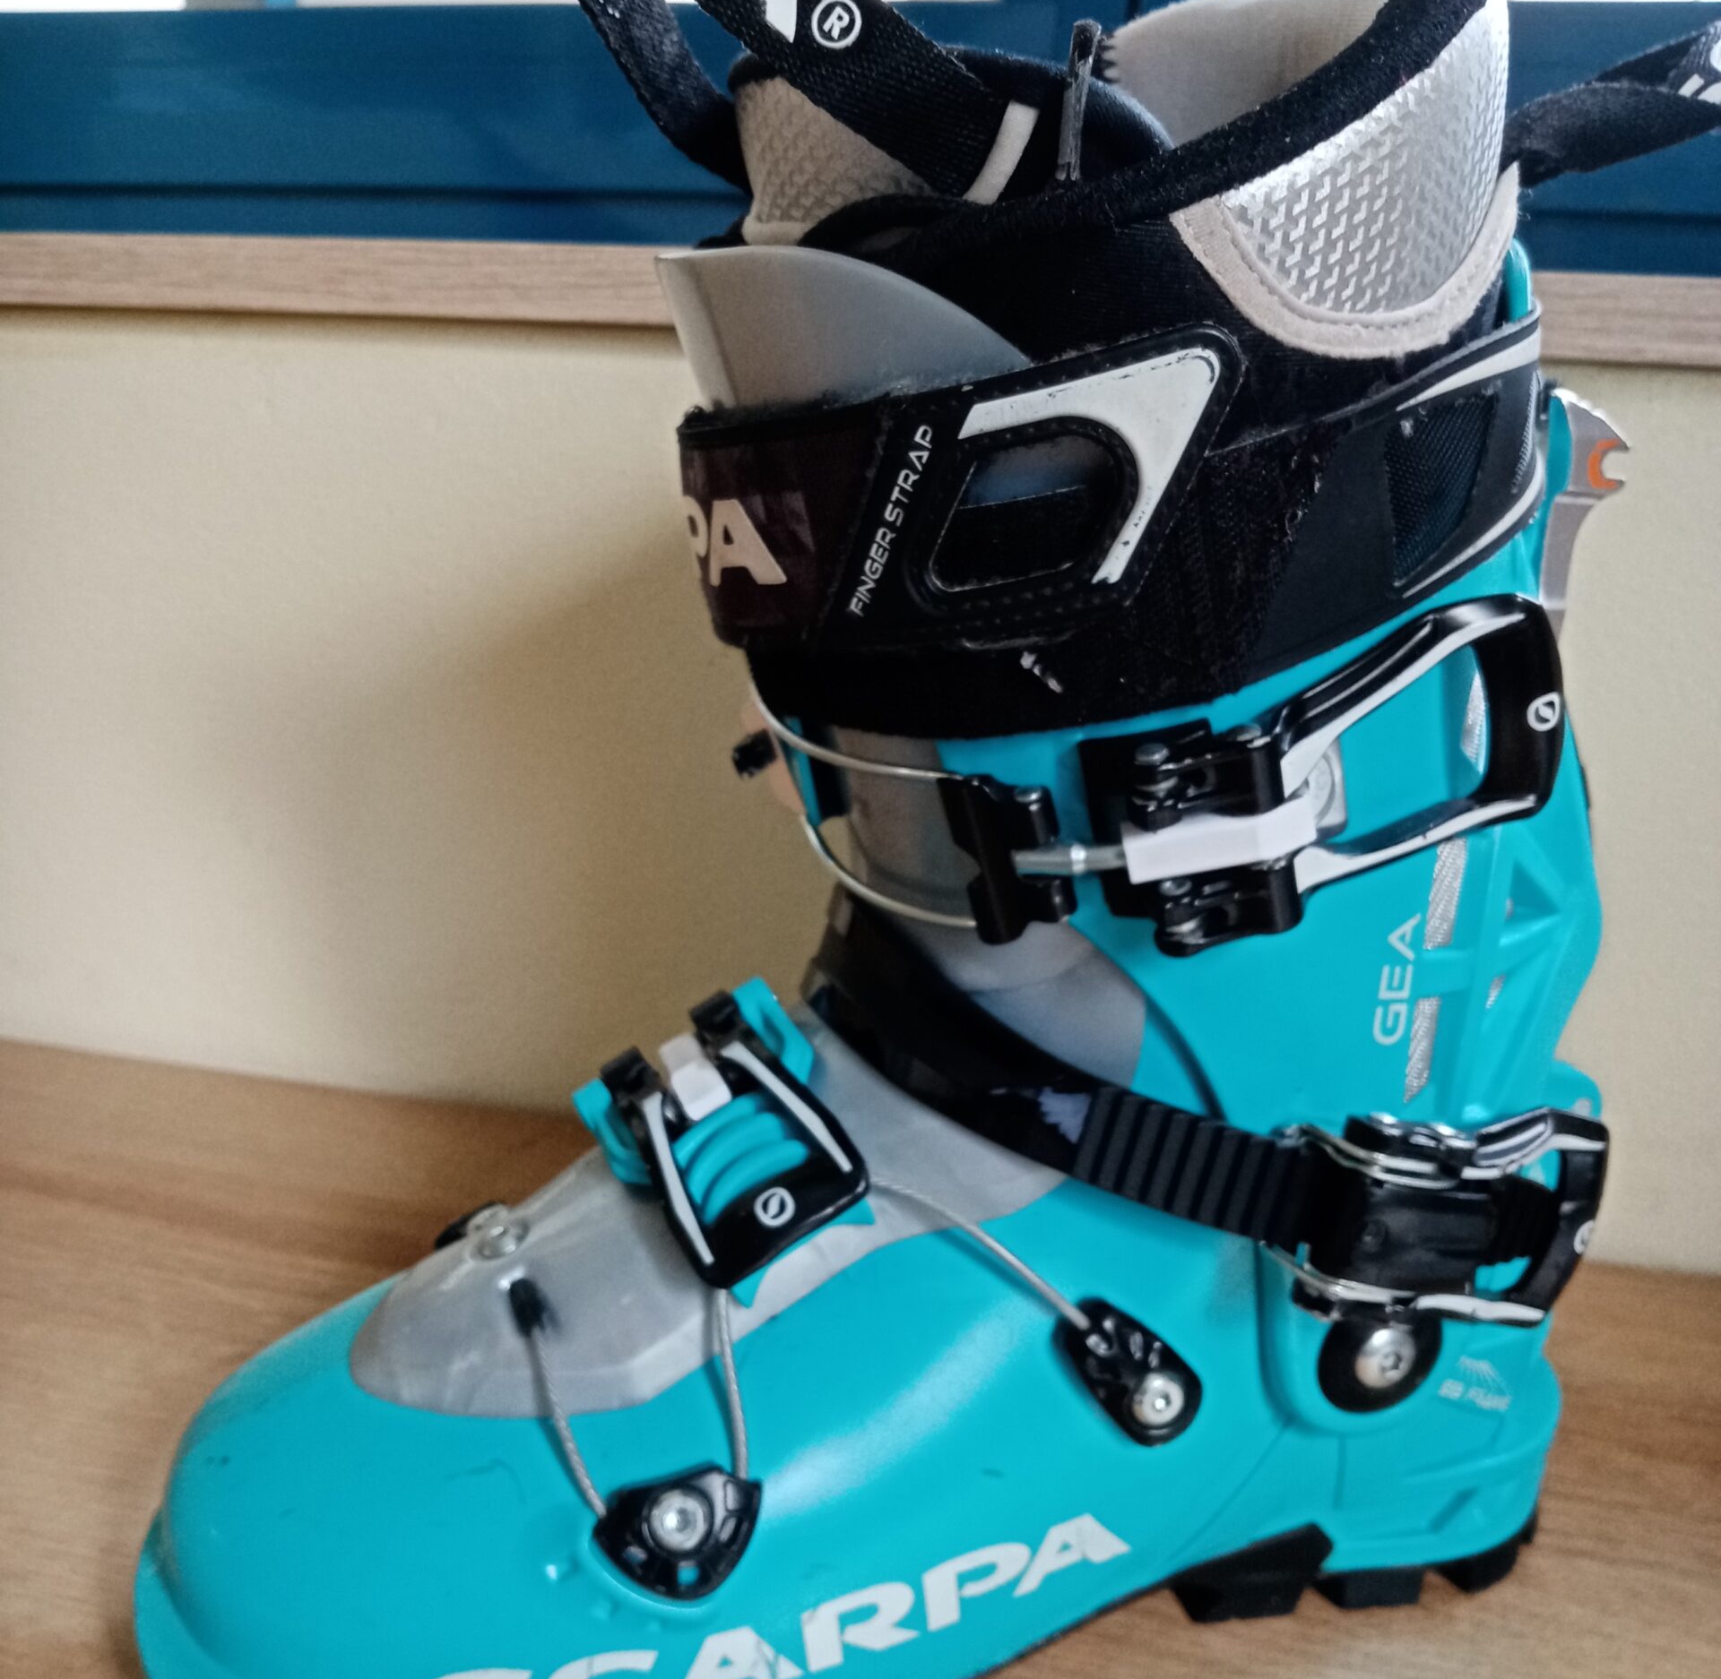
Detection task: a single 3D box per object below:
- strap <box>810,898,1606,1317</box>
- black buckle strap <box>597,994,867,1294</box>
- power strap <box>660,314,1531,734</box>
[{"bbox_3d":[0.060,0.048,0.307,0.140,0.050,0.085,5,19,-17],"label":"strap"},{"bbox_3d":[-0.021,0.049,0.281,0.037,0.019,0.043,-33,56,-1],"label":"black buckle strap"},{"bbox_3d":[0.040,-0.058,0.277,0.134,0.049,0.108,-13,23,-10],"label":"power strap"}]

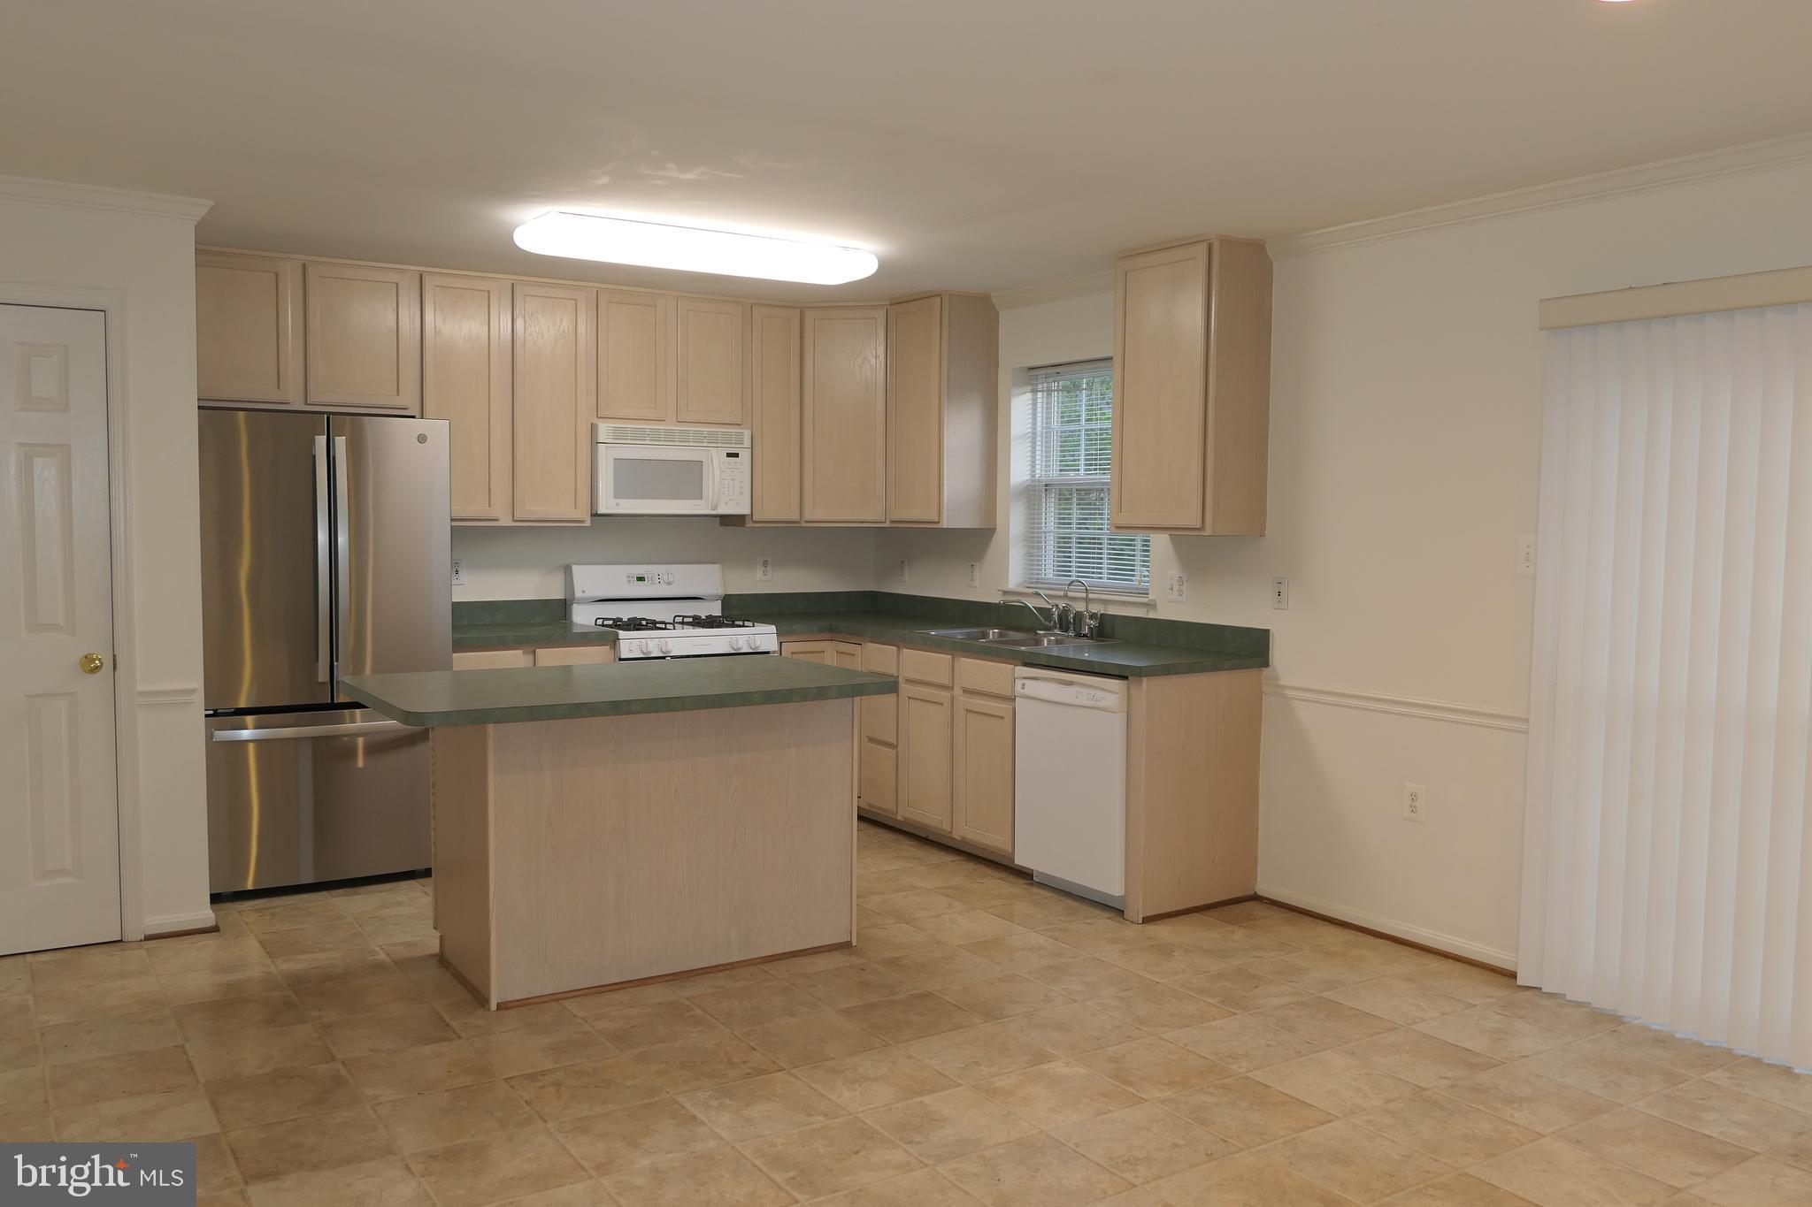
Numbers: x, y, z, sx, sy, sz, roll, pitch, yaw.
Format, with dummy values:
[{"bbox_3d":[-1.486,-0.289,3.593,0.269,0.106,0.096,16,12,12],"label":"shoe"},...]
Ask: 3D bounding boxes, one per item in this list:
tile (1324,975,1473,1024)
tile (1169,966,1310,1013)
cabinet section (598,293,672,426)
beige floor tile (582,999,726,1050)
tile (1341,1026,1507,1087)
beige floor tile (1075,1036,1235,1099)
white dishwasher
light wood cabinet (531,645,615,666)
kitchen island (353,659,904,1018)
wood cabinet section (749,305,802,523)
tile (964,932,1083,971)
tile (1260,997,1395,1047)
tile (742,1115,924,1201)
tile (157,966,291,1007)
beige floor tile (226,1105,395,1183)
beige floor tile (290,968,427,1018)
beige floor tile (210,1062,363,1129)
[{"bbox_3d":[1.470,1.188,4.218,0.310,0.012,0.310,-2,4,-34],"label":"tile"},{"bbox_3d":[1.000,1.166,4.236,0.305,0.010,0.305,-1,4,-33],"label":"tile"},{"bbox_3d":[-1.303,-1.107,6.464,0.370,0.595,0.322,-2,4,-33],"label":"cabinet section"},{"bbox_3d":[-0.694,1.176,3.923,0.317,0.010,0.314,-2,4,-33],"label":"beige floor tile"},{"bbox_3d":[1.333,1.188,3.678,0.308,0.010,0.308,-2,4,-33],"label":"tile"},{"bbox_3d":[0.639,1.207,3.656,0.317,0.010,0.314,-2,4,-33],"label":"beige floor tile"},{"bbox_3d":[0.836,0.651,5.266,0.600,0.825,0.610,-2,4,-33],"label":"white dishwasher"},{"bbox_3d":[-1.587,0.587,6.230,0.375,0.875,0.610,-2,4,-33],"label":"light wood cabinet"},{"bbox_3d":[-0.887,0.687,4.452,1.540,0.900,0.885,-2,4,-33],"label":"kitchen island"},{"bbox_3d":[-0.702,-0.903,6.872,0.292,1.042,0.322,-2,4,-33],"label":"wood cabinet section"},{"bbox_3d":[0.378,1.123,4.565,0.308,0.010,0.308,-2,4,-33],"label":"tile"},{"bbox_3d":[1.188,1.193,4.012,0.320,0.010,0.320,-2,4,-33],"label":"tile"},{"bbox_3d":[-0.172,1.240,3.170,0.310,0.012,0.310,-2,4,-34],"label":"tile"},{"bbox_3d":[-2.048,1.153,4.231,0.310,0.012,0.310,-2,4,-34],"label":"tile"},{"bbox_3d":[-1.307,1.199,3.095,0.308,0.010,0.308,-2,4,-33],"label":"beige floor tile"},{"bbox_3d":[-1.597,1.154,4.128,0.317,0.010,0.314,-2,4,-33],"label":"beige floor tile"},{"bbox_3d":[-1.510,1.199,3.426,0.320,0.010,0.320,-2,4,-33],"label":"beige floor tile"}]

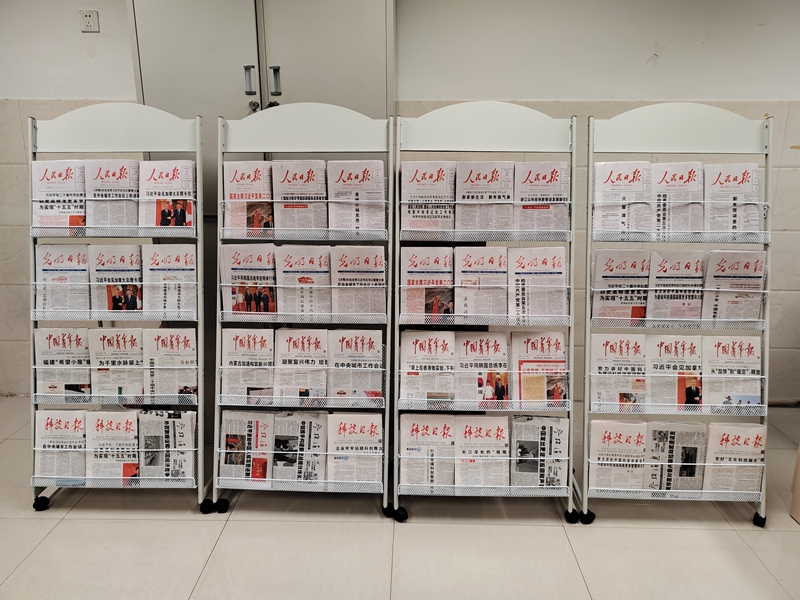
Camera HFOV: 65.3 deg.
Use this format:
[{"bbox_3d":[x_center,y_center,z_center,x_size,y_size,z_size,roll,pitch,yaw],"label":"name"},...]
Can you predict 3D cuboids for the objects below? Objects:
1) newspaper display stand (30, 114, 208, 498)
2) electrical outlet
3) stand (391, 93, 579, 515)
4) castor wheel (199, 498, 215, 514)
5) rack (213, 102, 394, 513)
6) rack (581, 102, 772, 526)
[{"bbox_3d":[-1.038,0.035,2.273,0.637,1.460,0.390,1,14,2],"label":"newspaper display stand"},{"bbox_3d":[-1.425,-1.279,2.867,0.086,0.086,0.012,1,14,2],"label":"electrical outlet"},{"bbox_3d":[0.299,0.052,2.216,0.637,1.460,0.390,0,14,1],"label":"stand"},{"bbox_3d":[-0.713,0.753,2.301,0.050,0.055,0.048,0,14,1],"label":"castor wheel"},{"bbox_3d":[-0.353,0.042,2.250,0.637,1.460,0.390,1,14,3],"label":"rack"},{"bbox_3d":[0.972,0.059,2.191,0.637,1.460,0.390,1,14,2],"label":"rack"}]

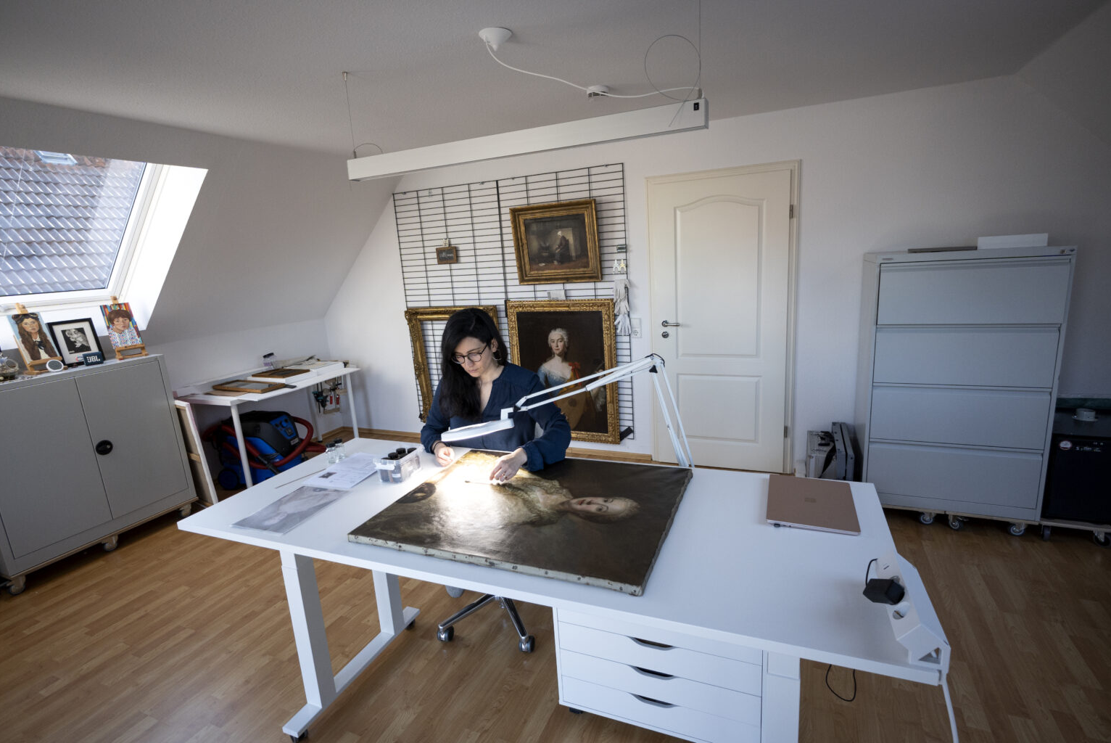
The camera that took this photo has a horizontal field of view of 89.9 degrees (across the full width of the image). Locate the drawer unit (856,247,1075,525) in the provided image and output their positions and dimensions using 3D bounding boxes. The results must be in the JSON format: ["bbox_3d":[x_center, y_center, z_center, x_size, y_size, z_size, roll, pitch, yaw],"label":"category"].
[{"bbox_3d":[2.134,0.029,3.043,0.790,1.360,0.500,1,14,23],"label":"drawer unit"}]

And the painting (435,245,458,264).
[{"bbox_3d":[-0.858,-0.929,4.471,0.186,0.124,0.022,2,14,24],"label":"painting"}]

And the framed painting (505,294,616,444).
[{"bbox_3d":[0.070,-0.004,4.277,0.858,1.091,0.065,2,14,24],"label":"framed painting"}]

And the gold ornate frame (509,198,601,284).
[{"bbox_3d":[0.013,-0.924,4.027,0.645,0.556,0.070,2,20,24],"label":"gold ornate frame"}]

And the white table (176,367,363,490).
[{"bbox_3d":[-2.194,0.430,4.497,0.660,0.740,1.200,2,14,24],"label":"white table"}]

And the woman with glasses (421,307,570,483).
[{"bbox_3d":[-0.217,0.426,2.432,0.620,1.360,0.700,2,14,24],"label":"woman with glasses"}]

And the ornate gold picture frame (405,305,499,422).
[{"bbox_3d":[-0.785,-0.037,4.658,0.873,1.006,0.075,2,15,24],"label":"ornate gold picture frame"}]

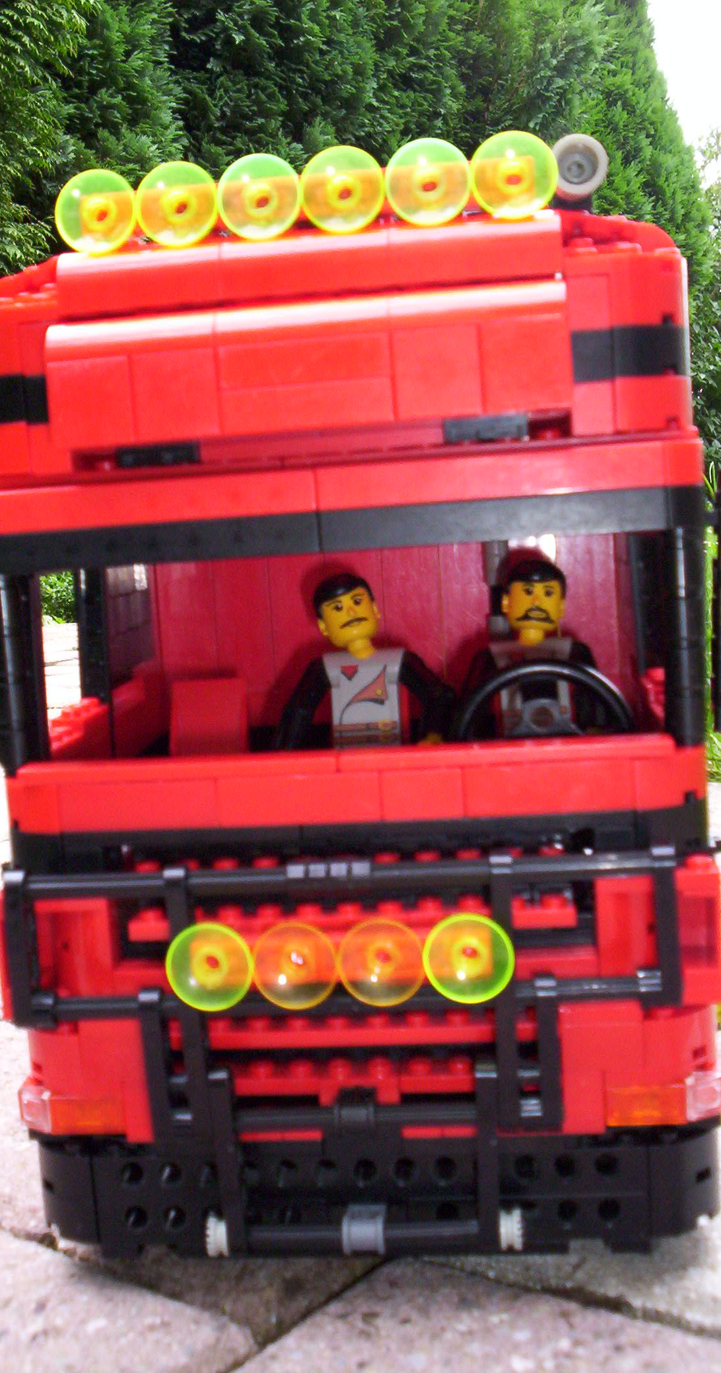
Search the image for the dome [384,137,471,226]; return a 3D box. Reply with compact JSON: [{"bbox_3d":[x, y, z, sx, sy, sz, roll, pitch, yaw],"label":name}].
[{"bbox_3d":[0.013,-0.095,0.277,0.016,0.016,0.006,-3,6,6],"label":"dome"}]

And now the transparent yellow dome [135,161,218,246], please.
[{"bbox_3d":[-0.035,-0.093,0.282,0.016,0.016,0.006,-3,6,6],"label":"transparent yellow dome"}]

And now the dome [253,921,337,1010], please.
[{"bbox_3d":[-0.012,0.051,0.272,0.016,0.016,0.006,-3,6,6],"label":"dome"}]

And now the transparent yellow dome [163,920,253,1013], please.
[{"bbox_3d":[-0.028,0.052,0.274,0.016,0.016,0.006,-3,6,6],"label":"transparent yellow dome"}]

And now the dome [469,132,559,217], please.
[{"bbox_3d":[0.029,-0.096,0.276,0.016,0.016,0.006,-3,6,6],"label":"dome"}]

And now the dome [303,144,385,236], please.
[{"bbox_3d":[-0.003,-0.094,0.279,0.016,0.016,0.006,-3,6,6],"label":"dome"}]

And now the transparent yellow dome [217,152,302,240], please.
[{"bbox_3d":[-0.019,-0.093,0.281,0.016,0.016,0.006,-3,6,6],"label":"transparent yellow dome"}]

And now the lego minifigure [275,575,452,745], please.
[{"bbox_3d":[0.000,0.003,0.337,0.042,0.058,0.034,-3,6,6],"label":"lego minifigure"}]

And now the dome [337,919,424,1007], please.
[{"bbox_3d":[0.004,0.050,0.271,0.016,0.016,0.006,-3,6,6],"label":"dome"}]

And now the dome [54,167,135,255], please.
[{"bbox_3d":[-0.051,-0.092,0.284,0.016,0.016,0.006,-3,6,6],"label":"dome"}]

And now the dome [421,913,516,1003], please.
[{"bbox_3d":[0.020,0.049,0.269,0.016,0.016,0.006,-3,6,6],"label":"dome"}]

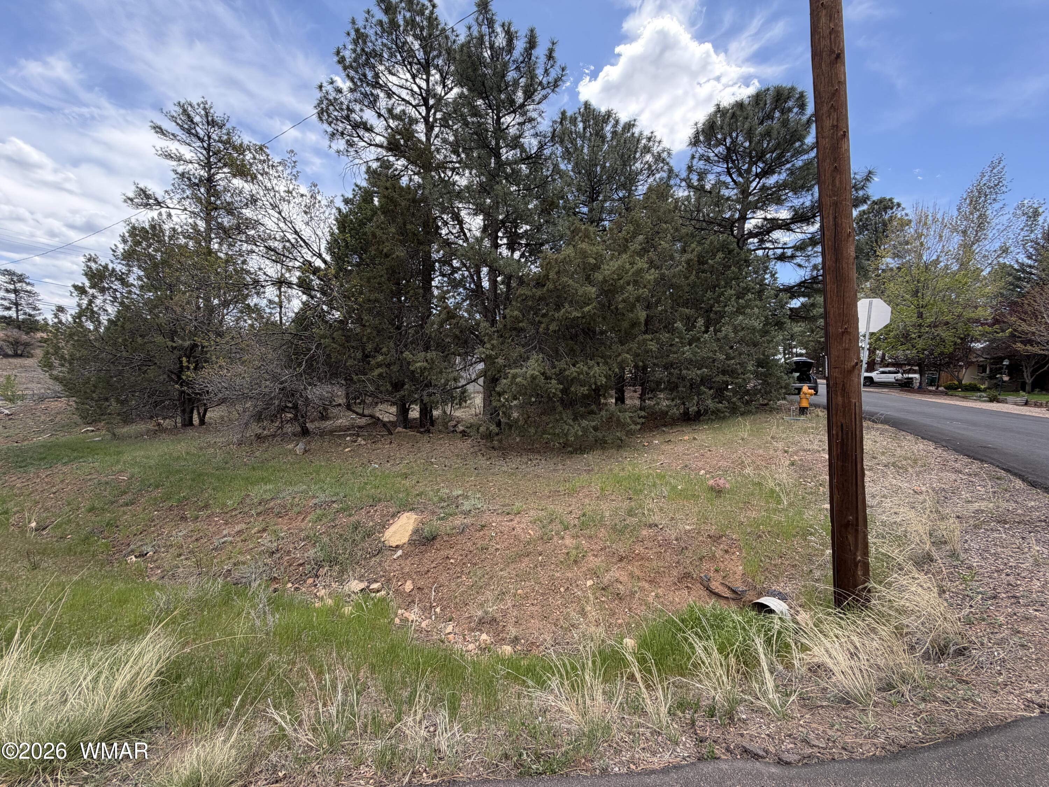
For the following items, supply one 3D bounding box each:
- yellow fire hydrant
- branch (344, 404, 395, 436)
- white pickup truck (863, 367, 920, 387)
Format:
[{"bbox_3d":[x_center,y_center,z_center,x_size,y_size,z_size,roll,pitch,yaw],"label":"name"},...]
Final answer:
[{"bbox_3d":[7.887,0.192,11.859,0.400,0.860,0.380,1,3,29],"label":"yellow fire hydrant"},{"bbox_3d":[-3.870,0.655,10.600,1.150,0.720,0.450,-1,2,-14],"label":"branch"},{"bbox_3d":[40.250,-1.810,47.200,5.650,1.900,2.000,1,2,23],"label":"white pickup truck"}]

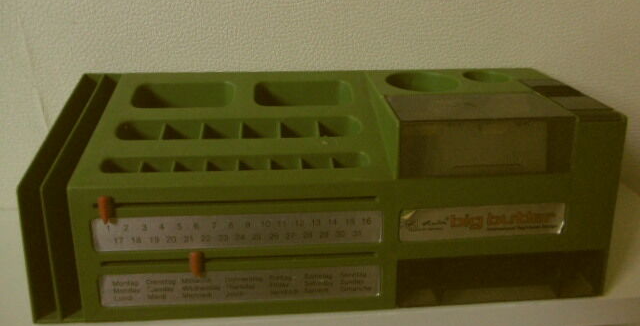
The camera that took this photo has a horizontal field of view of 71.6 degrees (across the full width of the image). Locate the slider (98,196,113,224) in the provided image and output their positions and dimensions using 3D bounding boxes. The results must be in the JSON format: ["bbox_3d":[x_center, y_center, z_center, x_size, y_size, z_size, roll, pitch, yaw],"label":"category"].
[{"bbox_3d":[-0.130,0.028,0.267,0.005,0.015,0.005,-1,11,-4],"label":"slider"}]

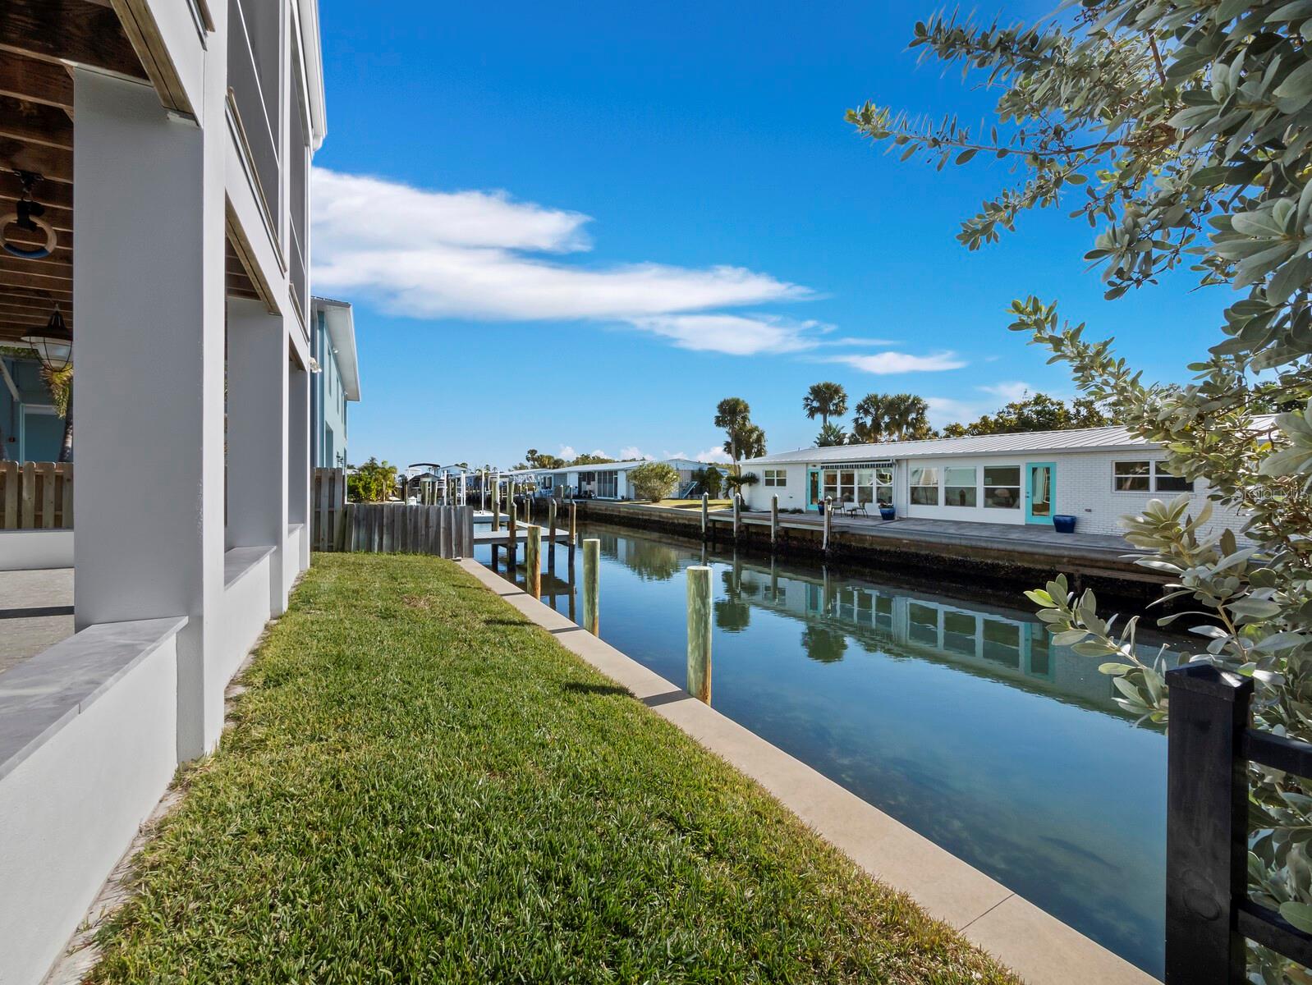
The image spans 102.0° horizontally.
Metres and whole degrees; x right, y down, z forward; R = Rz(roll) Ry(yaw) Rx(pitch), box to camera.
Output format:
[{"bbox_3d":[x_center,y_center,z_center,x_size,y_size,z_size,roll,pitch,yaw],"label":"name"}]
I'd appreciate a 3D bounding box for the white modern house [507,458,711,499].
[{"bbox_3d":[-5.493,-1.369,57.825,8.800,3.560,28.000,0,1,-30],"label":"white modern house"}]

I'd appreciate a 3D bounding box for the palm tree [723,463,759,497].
[{"bbox_3d":[4.798,-0.247,30.216,2.150,2.538,2.150,0,1,-30],"label":"palm tree"}]

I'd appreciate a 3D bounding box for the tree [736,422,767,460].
[{"bbox_3d":[8.961,-2.933,51.546,3.600,7.361,3.600,0,1,-30],"label":"tree"}]

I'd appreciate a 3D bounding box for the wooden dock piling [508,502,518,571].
[{"bbox_3d":[-4.493,1.373,16.613,0.230,2.137,0.230,0,1,-30],"label":"wooden dock piling"}]

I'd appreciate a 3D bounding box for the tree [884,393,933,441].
[{"bbox_3d":[17.761,-2.974,37.450,3.500,7.991,3.500,0,1,-30],"label":"tree"}]

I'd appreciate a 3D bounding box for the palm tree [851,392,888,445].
[{"bbox_3d":[16.380,-3.319,40.654,3.500,8.571,3.500,0,1,-30],"label":"palm tree"}]

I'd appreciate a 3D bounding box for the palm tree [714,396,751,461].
[{"bbox_3d":[7.141,-4.116,50.061,3.400,9.726,3.400,1,1,0],"label":"palm tree"}]

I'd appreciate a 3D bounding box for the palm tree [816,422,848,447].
[{"bbox_3d":[12.808,-2.124,39.039,2.700,6.144,2.700,0,1,-30],"label":"palm tree"}]

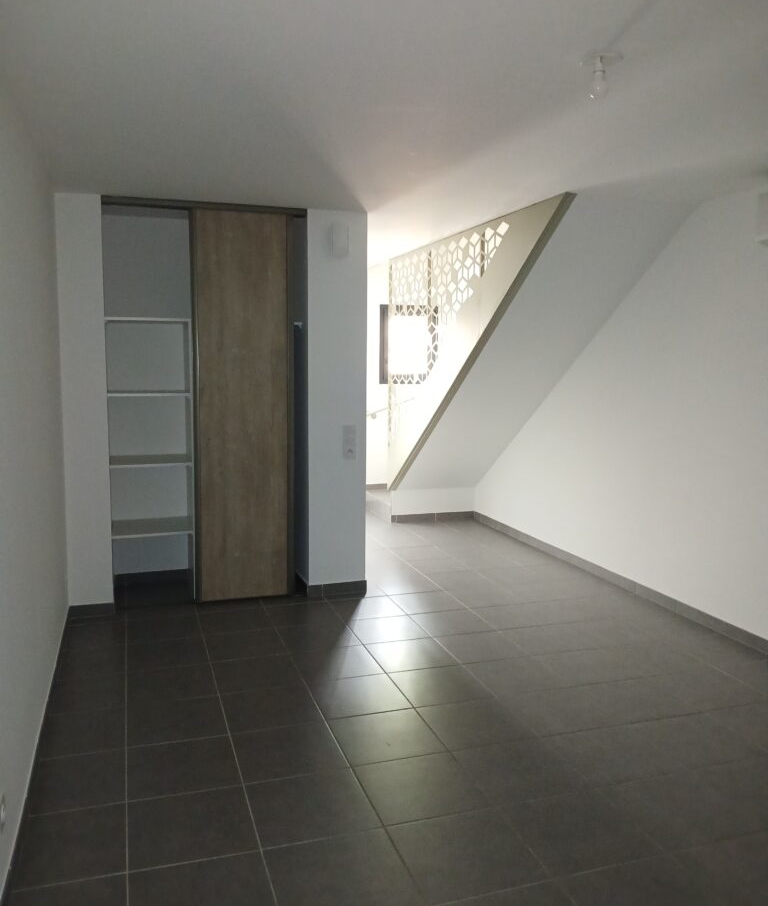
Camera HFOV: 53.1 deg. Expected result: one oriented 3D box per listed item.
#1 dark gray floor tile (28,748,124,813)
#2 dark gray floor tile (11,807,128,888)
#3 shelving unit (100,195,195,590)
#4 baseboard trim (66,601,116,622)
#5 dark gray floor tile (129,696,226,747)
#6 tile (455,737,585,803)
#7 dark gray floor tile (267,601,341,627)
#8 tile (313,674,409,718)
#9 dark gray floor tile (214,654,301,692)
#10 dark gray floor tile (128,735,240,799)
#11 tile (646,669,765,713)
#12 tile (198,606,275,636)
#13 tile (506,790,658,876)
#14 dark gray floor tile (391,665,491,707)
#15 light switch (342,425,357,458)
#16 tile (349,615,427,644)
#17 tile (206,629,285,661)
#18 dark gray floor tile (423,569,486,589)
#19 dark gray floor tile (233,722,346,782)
[{"bbox_3d":[-1.128,1.226,2.864,0.321,0.012,0.404,-1,7,-18],"label":"dark gray floor tile"},{"bbox_3d":[-1.002,1.273,2.483,0.321,0.012,0.404,-1,7,-18],"label":"dark gray floor tile"},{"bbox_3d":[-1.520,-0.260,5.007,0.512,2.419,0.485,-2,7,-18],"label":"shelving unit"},{"bbox_3d":[-1.873,1.009,4.938,0.279,0.080,0.012,-2,7,-18],"label":"baseboard trim"},{"bbox_3d":[-0.905,1.169,3.360,0.412,0.012,0.404,-1,7,-18],"label":"dark gray floor tile"},{"bbox_3d":[0.527,1.234,2.986,0.412,0.012,0.404,-1,7,-18],"label":"tile"},{"bbox_3d":[-0.518,1.058,4.992,0.430,0.010,0.430,-2,7,-18],"label":"dark gray floor tile"},{"bbox_3d":[-0.122,1.161,3.660,0.414,0.010,0.414,-2,7,-18],"label":"tile"},{"bbox_3d":[-0.649,1.126,3.920,0.414,0.010,0.414,-2,7,-18],"label":"dark gray floor tile"},{"bbox_3d":[-0.786,1.230,3.013,0.414,0.010,0.414,-2,7,-18],"label":"dark gray floor tile"},{"bbox_3d":[1.565,1.143,3.724,0.405,0.012,0.405,-2,7,-18],"label":"tile"},{"bbox_3d":[-0.910,1.033,4.704,0.414,0.010,0.414,-2,7,-18],"label":"tile"},{"bbox_3d":[0.660,1.288,2.623,0.414,0.010,0.414,-2,7,-18],"label":"tile"},{"bbox_3d":[0.287,1.182,3.903,0.430,0.010,0.430,-2,7,-18],"label":"dark gray floor tile"},{"bbox_3d":[-0.224,-0.068,5.046,0.084,0.222,0.013,-1,7,-18],"label":"light switch"},{"bbox_3d":[0.021,1.044,4.510,0.412,0.012,0.404,-1,7,-18],"label":"tile"},{"bbox_3d":[-0.759,1.061,4.235,0.405,0.012,0.405,-2,7,-18],"label":"tile"},{"bbox_3d":[0.578,0.978,5.793,0.430,0.010,0.430,-2,7,-18],"label":"dark gray floor tile"},{"bbox_3d":[-0.384,1.199,3.091,0.405,0.012,0.405,-2,7,-18],"label":"dark gray floor tile"}]

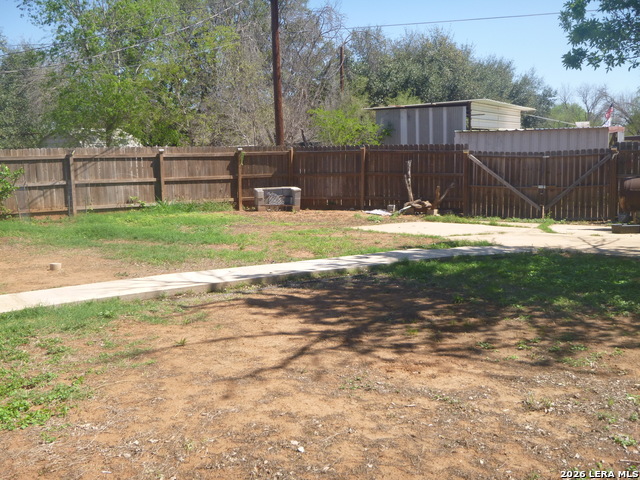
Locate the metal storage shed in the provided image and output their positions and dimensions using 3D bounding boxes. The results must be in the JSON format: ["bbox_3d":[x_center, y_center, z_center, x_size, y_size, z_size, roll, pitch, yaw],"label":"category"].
[{"bbox_3d":[5.971,-4.189,30.542,4.600,3.348,8.900,4,10,28],"label":"metal storage shed"}]

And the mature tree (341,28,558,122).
[{"bbox_3d":[7.649,-8.296,41.242,11.786,8.315,9.500,-1,8,0],"label":"mature tree"}]

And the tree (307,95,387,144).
[{"bbox_3d":[0.989,-3.415,25.072,2.672,3.514,2.672,-1,8,0],"label":"tree"}]

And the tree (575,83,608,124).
[{"bbox_3d":[24.623,-10.997,64.118,2.989,6.638,2.989,-1,8,0],"label":"tree"}]

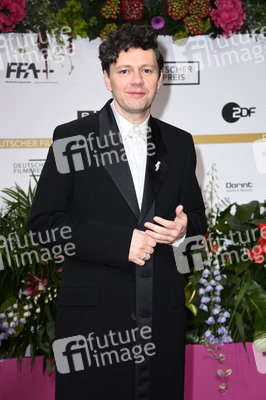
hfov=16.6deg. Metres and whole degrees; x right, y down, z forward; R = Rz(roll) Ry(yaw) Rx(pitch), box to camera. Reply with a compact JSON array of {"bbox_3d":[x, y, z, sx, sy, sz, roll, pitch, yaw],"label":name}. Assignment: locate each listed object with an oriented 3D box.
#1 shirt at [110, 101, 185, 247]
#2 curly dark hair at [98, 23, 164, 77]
[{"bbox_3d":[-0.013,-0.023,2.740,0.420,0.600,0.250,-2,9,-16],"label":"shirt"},{"bbox_3d":[-0.006,-0.413,2.580,0.188,0.190,0.230,-2,5,-9],"label":"curly dark hair"}]

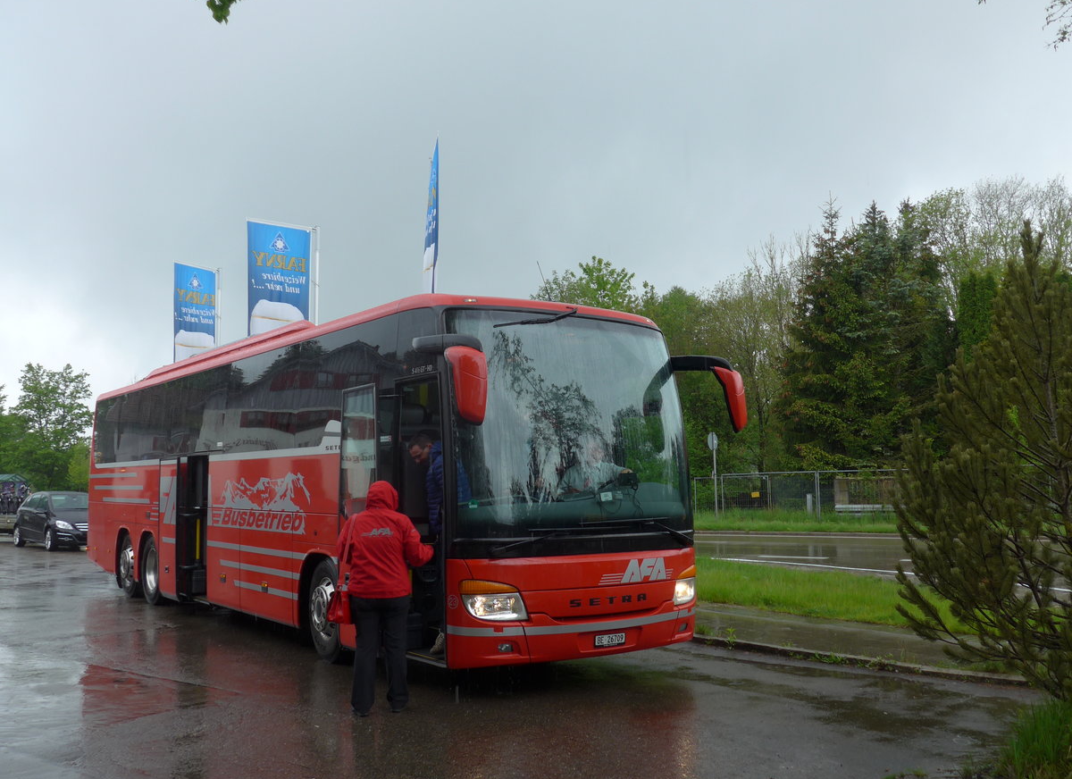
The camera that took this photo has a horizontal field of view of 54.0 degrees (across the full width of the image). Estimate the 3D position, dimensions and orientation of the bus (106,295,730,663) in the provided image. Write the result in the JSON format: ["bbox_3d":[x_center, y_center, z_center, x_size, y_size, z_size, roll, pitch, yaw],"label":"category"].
[{"bbox_3d":[-3.121,1.129,13.858,2.700,3.600,13.100,2,-6,-35],"label":"bus"}]

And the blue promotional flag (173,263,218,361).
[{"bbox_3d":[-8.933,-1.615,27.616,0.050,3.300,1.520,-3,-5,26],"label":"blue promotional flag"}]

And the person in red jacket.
[{"bbox_3d":[-1.132,1.563,8.019,0.700,1.720,0.500,-1,-5,0],"label":"person in red jacket"}]

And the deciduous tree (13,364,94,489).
[{"bbox_3d":[-22.000,2.366,48.156,4.200,7.300,4.200,-1,-5,0],"label":"deciduous tree"}]

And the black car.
[{"bbox_3d":[-13.282,3.648,29.704,1.780,1.600,4.270,3,-6,-42],"label":"black car"}]

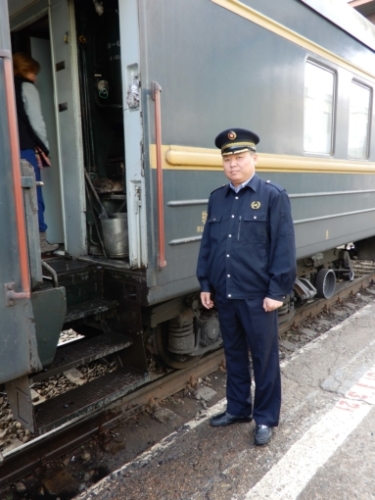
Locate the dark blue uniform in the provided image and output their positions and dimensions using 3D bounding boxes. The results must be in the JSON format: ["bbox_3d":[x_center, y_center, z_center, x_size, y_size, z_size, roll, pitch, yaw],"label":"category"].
[{"bbox_3d":[0.340,0.333,2.336,0.590,1.490,0.350,6,12,36],"label":"dark blue uniform"}]

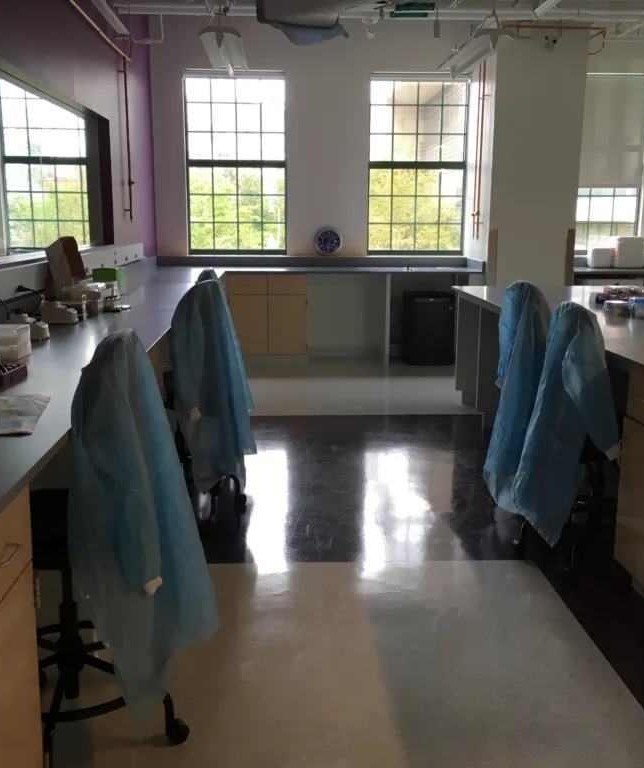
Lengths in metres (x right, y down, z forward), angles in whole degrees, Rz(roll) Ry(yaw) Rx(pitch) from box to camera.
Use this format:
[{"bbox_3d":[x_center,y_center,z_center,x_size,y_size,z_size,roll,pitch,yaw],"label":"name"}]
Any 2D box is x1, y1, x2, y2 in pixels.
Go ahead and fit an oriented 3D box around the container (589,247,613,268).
[{"bbox_3d":[2.775,-1.263,8.663,0.190,0.200,0.190,0,11,-3],"label":"container"}]

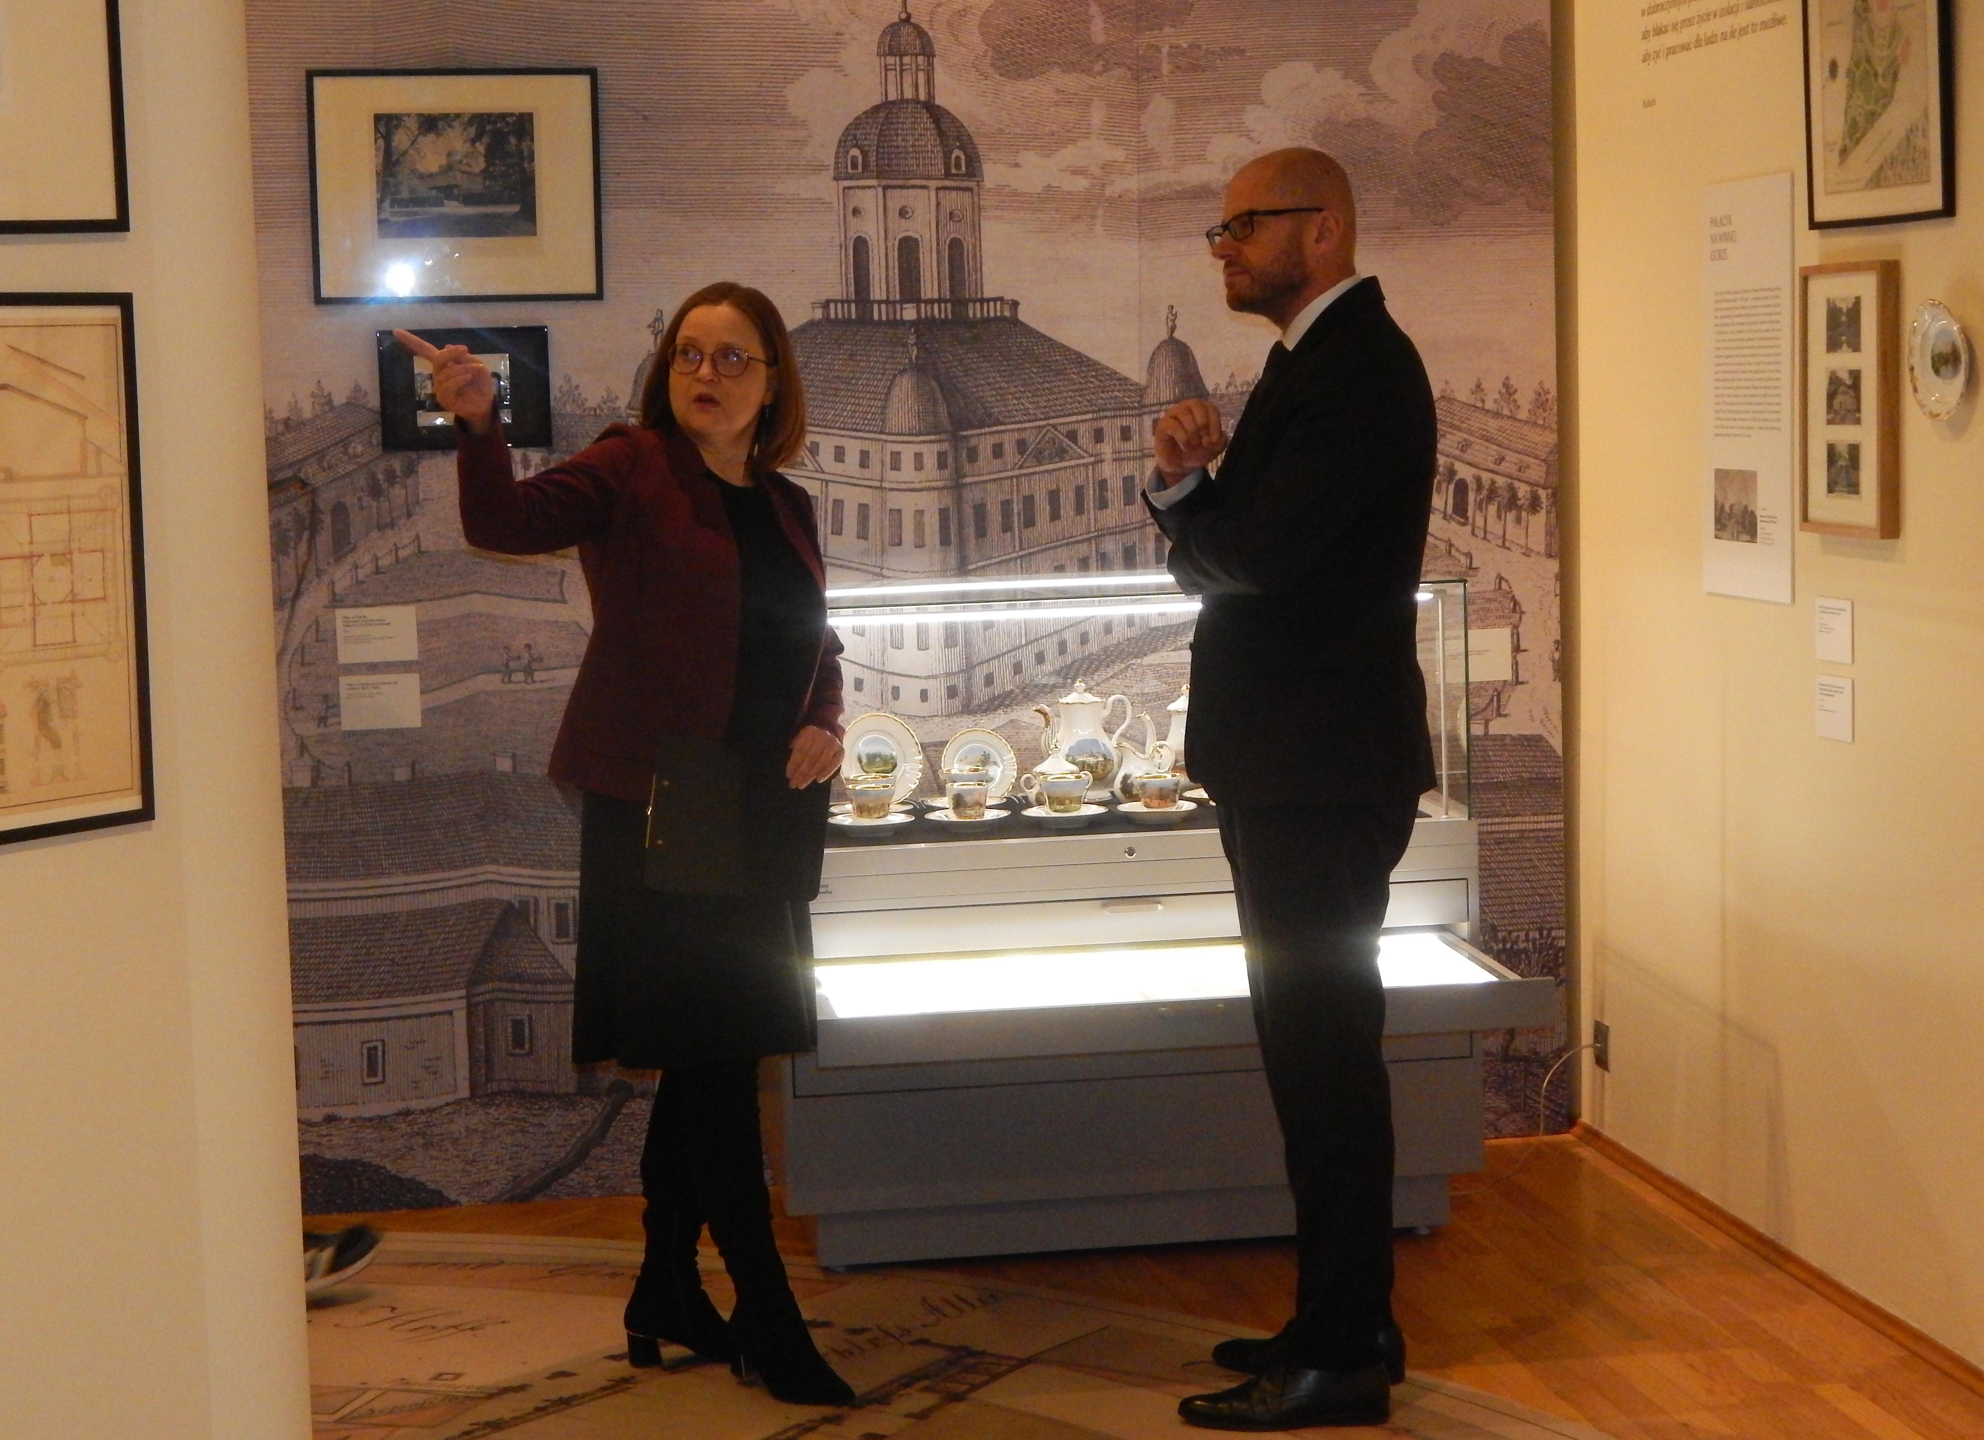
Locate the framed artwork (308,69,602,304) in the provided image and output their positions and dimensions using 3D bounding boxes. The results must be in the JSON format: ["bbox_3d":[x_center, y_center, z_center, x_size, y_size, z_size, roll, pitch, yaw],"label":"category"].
[{"bbox_3d":[-0.970,-0.969,6.346,0.521,0.420,0.025,-2,6,-9],"label":"framed artwork"}]

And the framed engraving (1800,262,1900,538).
[{"bbox_3d":[1.326,-0.495,5.408,0.030,0.418,0.307,-2,6,-9],"label":"framed engraving"}]

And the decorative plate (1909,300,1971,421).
[{"bbox_3d":[1.378,-0.523,5.072,0.030,0.175,0.185,-2,6,-9],"label":"decorative plate"}]

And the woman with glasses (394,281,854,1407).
[{"bbox_3d":[-0.459,0.188,5.238,0.620,1.667,0.520,-6,7,-42],"label":"woman with glasses"}]

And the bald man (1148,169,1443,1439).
[{"bbox_3d":[0.449,0.097,5.071,0.430,1.835,0.520,-2,6,-5],"label":"bald man"}]

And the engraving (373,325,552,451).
[{"bbox_3d":[-0.961,-0.605,6.383,0.311,0.222,0.020,-2,6,-9],"label":"engraving"}]

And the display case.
[{"bbox_3d":[0.229,0.350,6.034,1.226,1.148,1.208,-2,6,-9],"label":"display case"}]

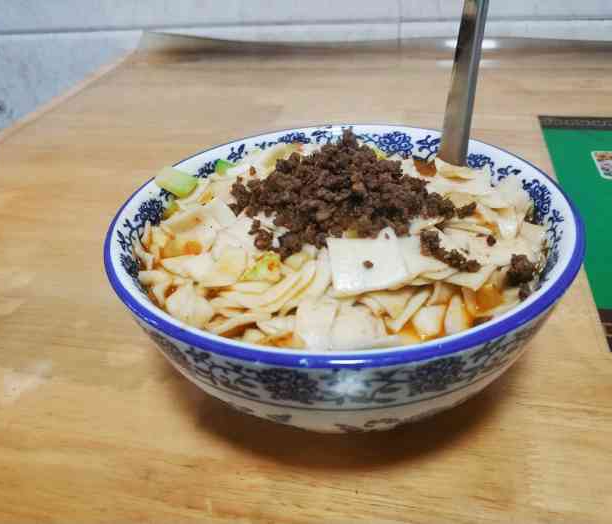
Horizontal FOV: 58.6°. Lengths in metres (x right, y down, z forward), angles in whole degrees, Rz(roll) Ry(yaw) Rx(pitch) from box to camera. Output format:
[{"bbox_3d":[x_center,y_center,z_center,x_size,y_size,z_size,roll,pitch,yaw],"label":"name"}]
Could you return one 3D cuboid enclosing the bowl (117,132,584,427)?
[{"bbox_3d":[0.017,0.011,0.273,0.205,0.088,0.205,-4,34,0],"label":"bowl"}]

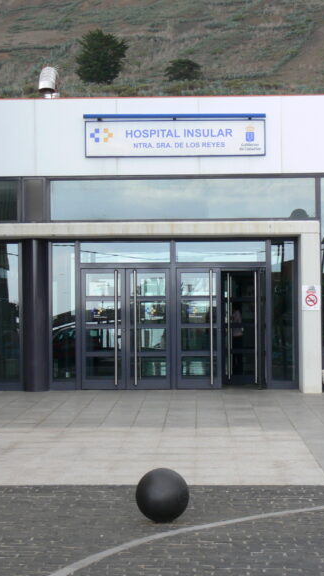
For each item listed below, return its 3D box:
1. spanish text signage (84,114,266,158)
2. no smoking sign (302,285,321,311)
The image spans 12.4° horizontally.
[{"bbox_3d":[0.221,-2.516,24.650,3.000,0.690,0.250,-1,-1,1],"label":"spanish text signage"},{"bbox_3d":[2.444,0.160,24.250,0.300,0.410,0.020,-1,-1,1],"label":"no smoking sign"}]

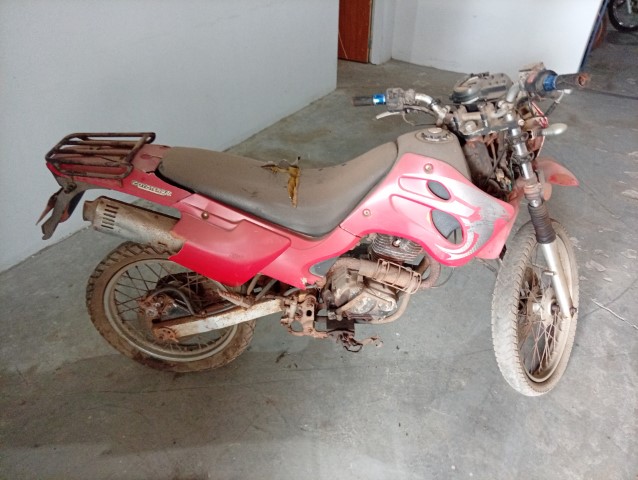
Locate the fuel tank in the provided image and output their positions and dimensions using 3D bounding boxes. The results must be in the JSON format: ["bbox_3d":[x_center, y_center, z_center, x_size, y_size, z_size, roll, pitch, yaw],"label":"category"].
[{"bbox_3d":[0.339,-0.251,1.499,0.280,0.220,0.270,0,30,0],"label":"fuel tank"}]

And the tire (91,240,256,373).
[{"bbox_3d":[-0.542,0.258,1.793,0.620,0.620,0.105,0,30,0],"label":"tire"}]

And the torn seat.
[{"bbox_3d":[-0.136,-0.183,1.538,0.750,0.270,0.260,0,30,0],"label":"torn seat"}]

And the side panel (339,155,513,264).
[{"bbox_3d":[0.312,-0.084,1.429,0.495,0.350,0.125,0,30,0],"label":"side panel"}]

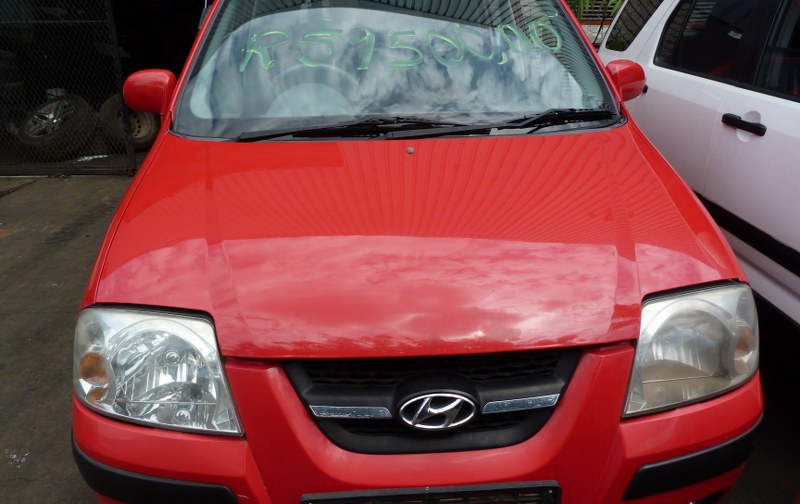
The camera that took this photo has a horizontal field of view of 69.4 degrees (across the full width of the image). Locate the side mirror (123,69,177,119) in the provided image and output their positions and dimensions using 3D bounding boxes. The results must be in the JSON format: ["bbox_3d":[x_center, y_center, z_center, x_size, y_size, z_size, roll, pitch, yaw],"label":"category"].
[{"bbox_3d":[-0.784,-0.503,1.810,0.175,0.140,0.120,-2,24,-3],"label":"side mirror"}]

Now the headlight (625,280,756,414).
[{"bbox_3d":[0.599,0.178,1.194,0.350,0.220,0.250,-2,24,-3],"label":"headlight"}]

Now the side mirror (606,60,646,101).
[{"bbox_3d":[0.742,-0.555,1.903,0.175,0.140,0.120,-2,24,-3],"label":"side mirror"}]

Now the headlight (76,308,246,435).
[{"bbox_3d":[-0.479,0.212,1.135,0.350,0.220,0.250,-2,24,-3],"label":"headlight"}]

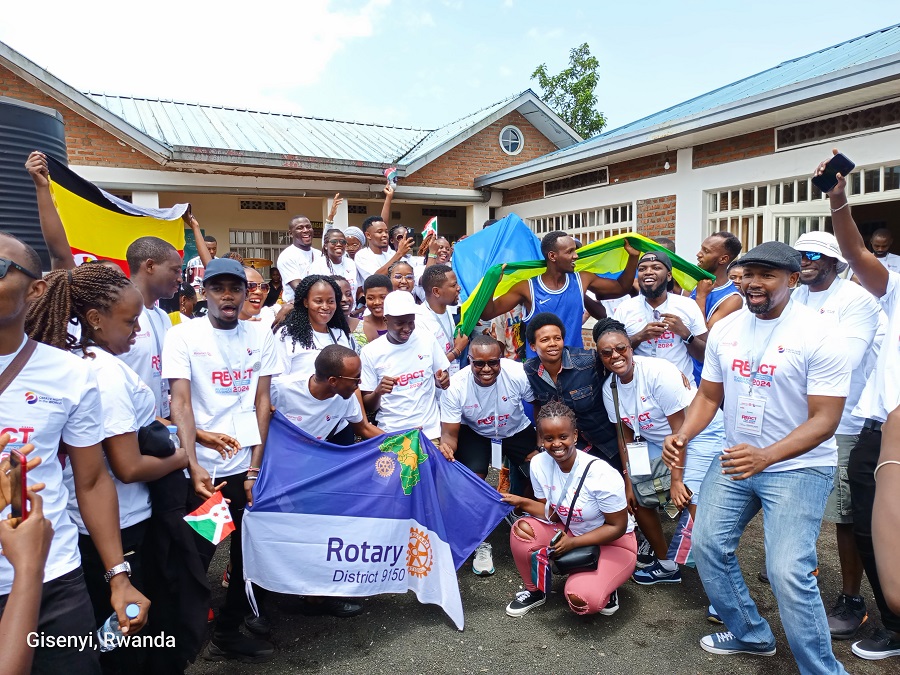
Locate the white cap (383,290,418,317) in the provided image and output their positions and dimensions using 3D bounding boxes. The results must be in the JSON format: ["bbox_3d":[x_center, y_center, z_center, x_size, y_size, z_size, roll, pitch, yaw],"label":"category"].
[{"bbox_3d":[-0.270,-0.184,3.620,0.180,0.150,0.260,-2,17,-30],"label":"white cap"}]

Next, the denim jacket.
[{"bbox_3d":[0.653,0.368,3.520,0.460,0.570,0.300,-14,15,6],"label":"denim jacket"}]

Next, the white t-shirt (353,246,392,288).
[{"bbox_3d":[-0.541,-0.351,4.850,0.480,0.660,0.280,-3,5,-27],"label":"white t-shirt"}]

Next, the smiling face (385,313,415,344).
[{"bbox_3d":[-0.276,-0.056,3.620,0.155,0.190,0.160,-4,25,-25],"label":"smiling face"}]

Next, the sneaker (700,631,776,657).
[{"bbox_3d":[1.191,1.240,2.696,0.295,0.110,0.105,-1,5,6],"label":"sneaker"}]

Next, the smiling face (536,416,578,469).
[{"bbox_3d":[0.466,0.447,2.820,0.165,0.215,0.170,-8,5,10],"label":"smiling face"}]

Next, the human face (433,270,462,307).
[{"bbox_3d":[-0.019,-0.268,3.520,0.150,0.200,0.150,0,5,8],"label":"human face"}]

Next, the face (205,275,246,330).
[{"bbox_3d":[-0.905,-0.141,2.620,0.160,0.210,0.160,-2,5,-20],"label":"face"}]

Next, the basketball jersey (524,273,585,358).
[{"bbox_3d":[0.609,-0.052,3.750,0.400,0.680,0.260,-1,5,-5],"label":"basketball jersey"}]

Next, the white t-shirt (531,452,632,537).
[{"bbox_3d":[0.626,0.751,3.070,0.450,0.430,0.320,2,21,24],"label":"white t-shirt"}]

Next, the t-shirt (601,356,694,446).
[{"bbox_3d":[0.999,0.344,3.240,0.460,0.480,0.330,-10,30,18],"label":"t-shirt"}]

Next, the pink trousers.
[{"bbox_3d":[0.601,1.048,3.140,0.560,0.430,0.500,1,5,18],"label":"pink trousers"}]

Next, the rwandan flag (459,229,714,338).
[{"bbox_3d":[0.838,-0.386,4.050,1.560,0.720,0.550,-1,5,0],"label":"rwandan flag"}]

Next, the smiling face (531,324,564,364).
[{"bbox_3d":[0.455,0.035,3.030,0.145,0.190,0.140,-1,5,-8],"label":"smiling face"}]

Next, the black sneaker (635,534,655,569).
[{"bbox_3d":[1.068,1.158,3.550,0.100,0.130,0.260,-1,5,-6],"label":"black sneaker"}]

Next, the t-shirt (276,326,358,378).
[{"bbox_3d":[-0.638,0.217,3.130,0.430,0.590,0.260,-2,5,-20],"label":"t-shirt"}]

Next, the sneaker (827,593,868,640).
[{"bbox_3d":[1.806,1.244,2.949,0.300,0.130,0.110,-5,7,-43],"label":"sneaker"}]

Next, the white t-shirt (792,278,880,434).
[{"bbox_3d":[1.657,0.079,2.860,0.480,0.670,0.270,4,7,45],"label":"white t-shirt"}]

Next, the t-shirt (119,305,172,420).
[{"bbox_3d":[-1.276,0.177,2.680,0.280,0.670,0.460,2,6,30],"label":"t-shirt"}]

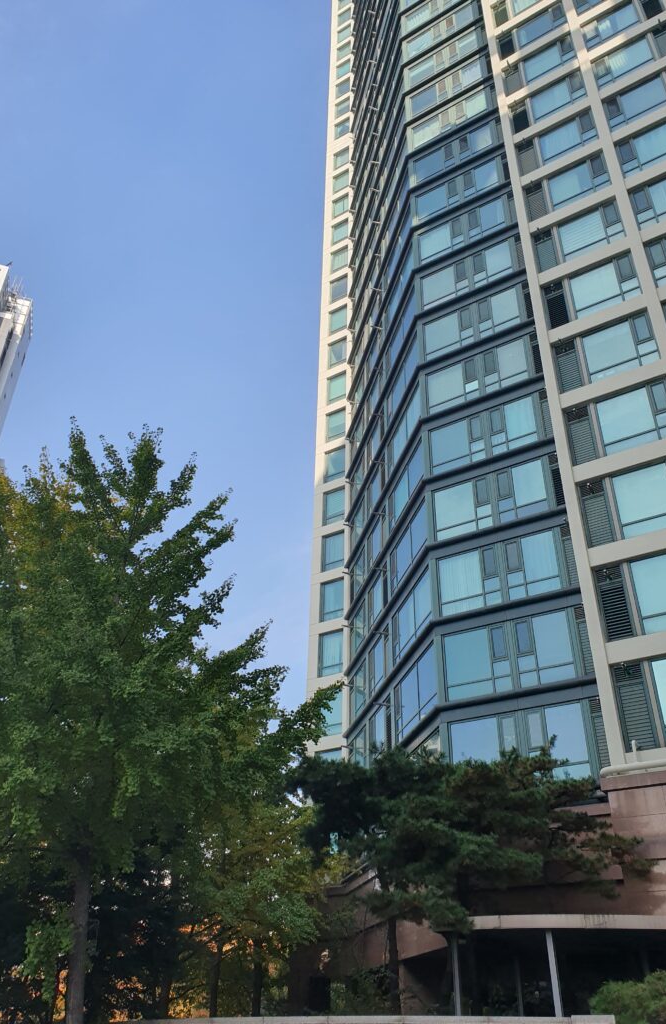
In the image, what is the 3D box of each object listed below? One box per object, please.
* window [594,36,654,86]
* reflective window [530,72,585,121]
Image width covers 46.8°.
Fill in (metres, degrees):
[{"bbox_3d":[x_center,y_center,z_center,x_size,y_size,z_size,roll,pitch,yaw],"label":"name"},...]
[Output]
[{"bbox_3d":[12.417,-19.158,32.897,2.353,2.144,0.200,-18,-37,27],"label":"window"},{"bbox_3d":[10.175,-18.528,34.696,2.333,2.165,0.200,-18,-37,27],"label":"reflective window"}]

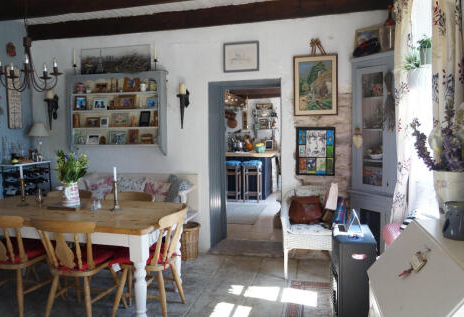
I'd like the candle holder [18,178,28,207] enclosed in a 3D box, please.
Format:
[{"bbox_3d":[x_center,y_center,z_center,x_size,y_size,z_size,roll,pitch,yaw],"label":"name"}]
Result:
[{"bbox_3d":[-1.884,0.298,3.213,0.082,0.235,0.082,0,4,13],"label":"candle holder"}]

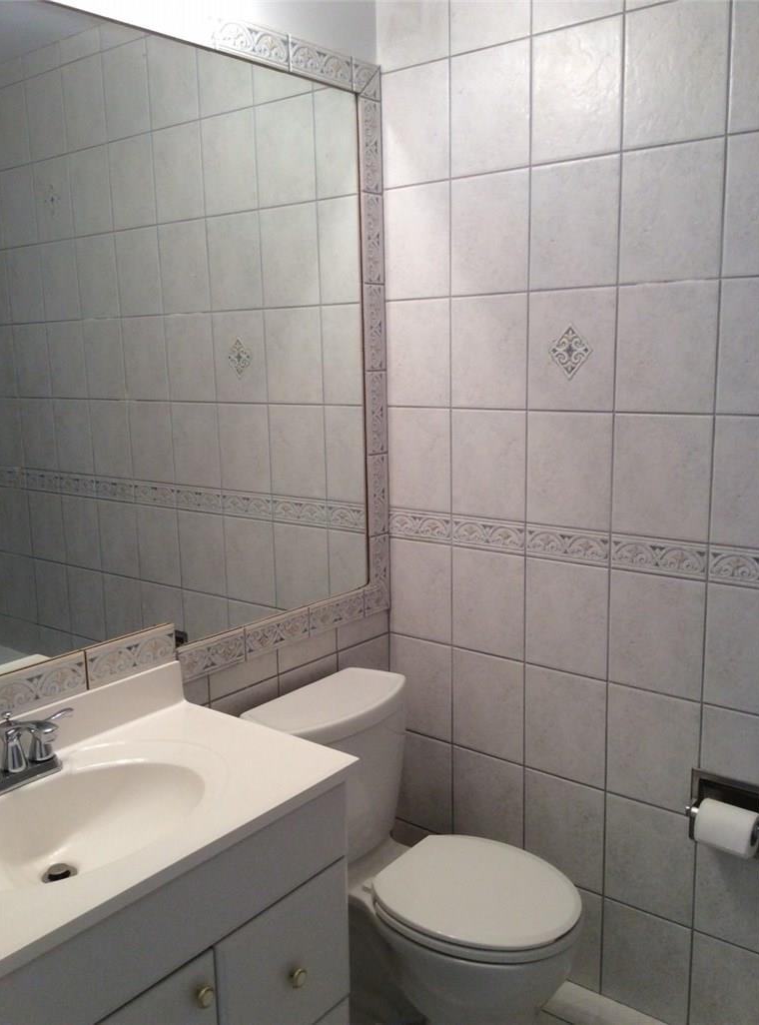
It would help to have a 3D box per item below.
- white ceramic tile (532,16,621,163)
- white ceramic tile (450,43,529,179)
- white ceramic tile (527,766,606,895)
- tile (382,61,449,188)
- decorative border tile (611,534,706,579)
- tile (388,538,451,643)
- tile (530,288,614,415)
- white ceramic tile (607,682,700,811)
[{"bbox_3d":[0.391,-0.829,1.875,0.200,0.247,0.010,7,13,39],"label":"white ceramic tile"},{"bbox_3d":[0.236,-0.854,2.015,0.201,0.249,0.009,7,13,39],"label":"white ceramic tile"},{"bbox_3d":[0.420,0.720,2.145,0.200,0.247,0.010,7,13,39],"label":"white ceramic tile"},{"bbox_3d":[0.084,-0.867,2.126,0.186,0.247,0.010,7,13,39],"label":"tile"},{"bbox_3d":[0.564,0.088,1.907,0.200,0.069,0.010,7,13,39],"label":"decorative border tile"},{"bbox_3d":[0.103,0.189,2.309,0.186,0.247,0.010,7,13,39],"label":"tile"},{"bbox_3d":[0.402,-0.339,1.974,0.201,0.249,0.009,7,13,39],"label":"tile"},{"bbox_3d":[0.573,0.494,1.979,0.200,0.247,0.010,7,13,39],"label":"white ceramic tile"}]

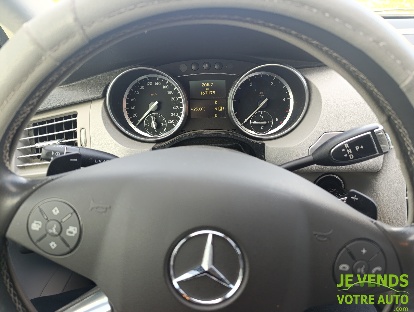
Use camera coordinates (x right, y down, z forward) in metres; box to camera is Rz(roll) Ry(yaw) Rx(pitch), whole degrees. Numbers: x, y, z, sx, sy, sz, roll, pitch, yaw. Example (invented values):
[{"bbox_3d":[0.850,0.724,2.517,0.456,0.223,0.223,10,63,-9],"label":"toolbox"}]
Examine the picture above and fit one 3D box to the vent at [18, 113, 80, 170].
[{"bbox_3d":[-0.248,-0.018,0.442,0.111,0.076,0.030,-7,-5,10],"label":"vent"}]

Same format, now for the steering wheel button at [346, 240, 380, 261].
[{"bbox_3d":[0.114,0.069,0.204,0.025,0.015,0.006,8,-1,-4],"label":"steering wheel button"}]

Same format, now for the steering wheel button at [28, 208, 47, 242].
[{"bbox_3d":[-0.124,0.051,0.203,0.015,0.025,0.006,7,0,4],"label":"steering wheel button"}]

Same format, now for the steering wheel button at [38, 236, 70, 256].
[{"bbox_3d":[-0.112,0.066,0.202,0.025,0.015,0.006,7,0,4],"label":"steering wheel button"}]

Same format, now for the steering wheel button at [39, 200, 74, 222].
[{"bbox_3d":[-0.109,0.040,0.202,0.025,0.015,0.006,7,0,4],"label":"steering wheel button"}]

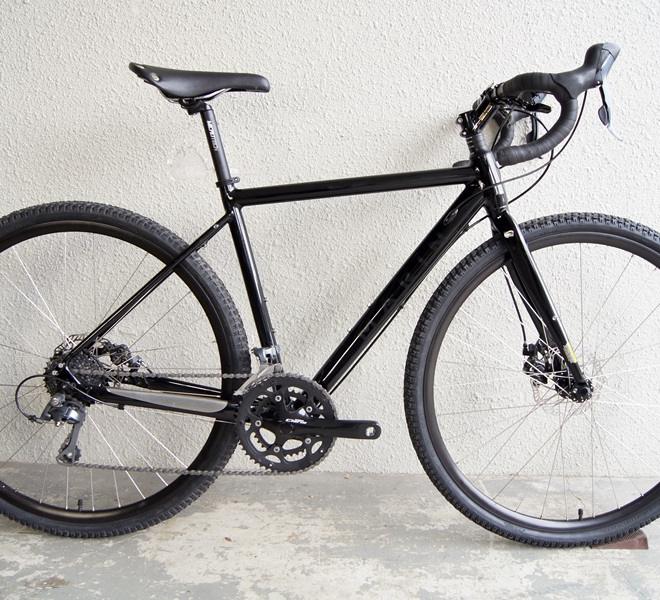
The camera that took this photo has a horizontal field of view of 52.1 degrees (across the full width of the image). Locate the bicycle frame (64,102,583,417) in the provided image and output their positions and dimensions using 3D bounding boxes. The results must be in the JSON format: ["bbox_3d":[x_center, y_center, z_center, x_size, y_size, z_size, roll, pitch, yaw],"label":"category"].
[{"bbox_3d":[-0.002,-0.058,1.369,1.035,0.652,0.155,1,7,0],"label":"bicycle frame"}]

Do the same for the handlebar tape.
[{"bbox_3d":[0.379,-0.352,1.331,0.207,0.212,0.450,1,7,0],"label":"handlebar tape"}]

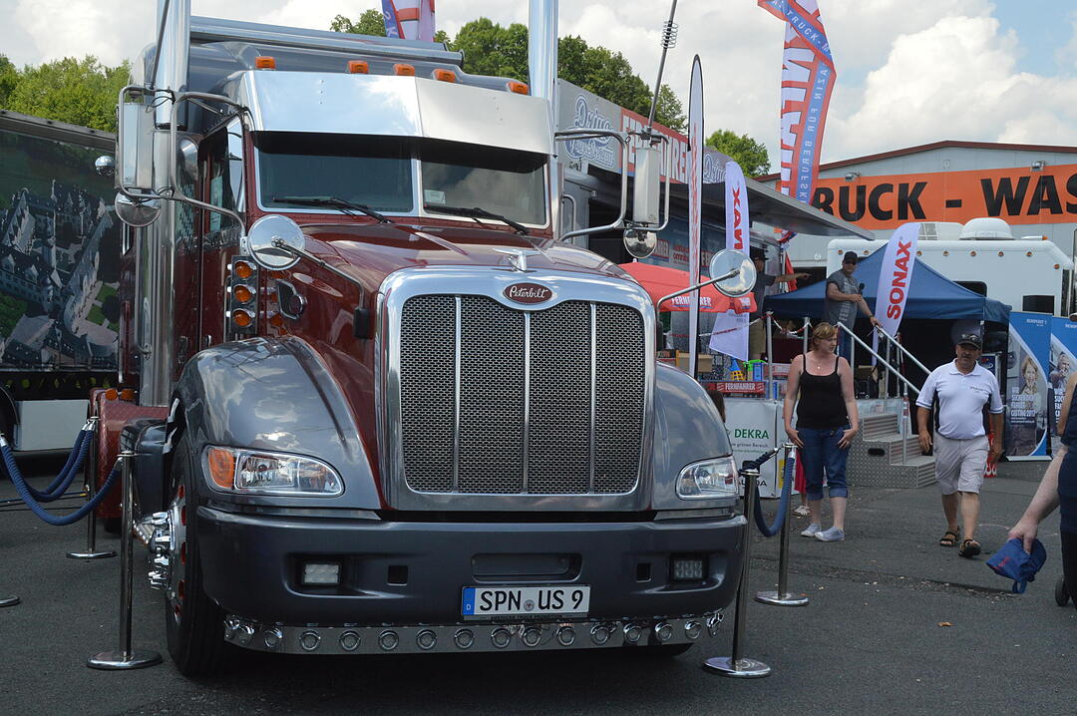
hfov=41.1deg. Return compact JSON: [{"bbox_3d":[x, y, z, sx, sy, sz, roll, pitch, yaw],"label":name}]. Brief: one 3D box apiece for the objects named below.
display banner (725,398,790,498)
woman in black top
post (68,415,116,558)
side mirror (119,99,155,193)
[{"bbox_3d":[2.137,0.910,14.469,0.800,1.000,0.050,3,1,12],"label":"display banner"},{"bbox_3d":[2.267,0.588,11.505,0.600,1.730,0.360,3,1,20],"label":"woman in black top"},{"bbox_3d":[-2.871,0.822,9.283,0.325,0.930,0.325,2,1,0],"label":"post"},{"bbox_3d":[-2.112,-1.120,7.550,0.190,0.470,0.110,2,0,4],"label":"side mirror"}]

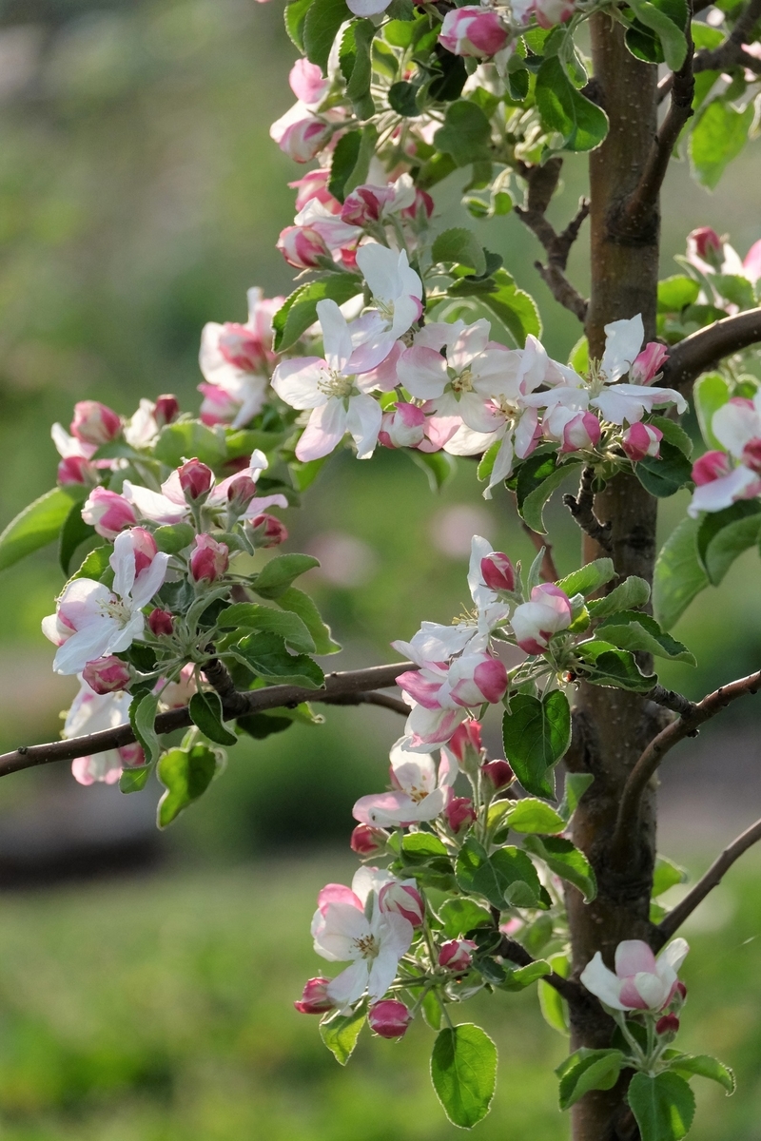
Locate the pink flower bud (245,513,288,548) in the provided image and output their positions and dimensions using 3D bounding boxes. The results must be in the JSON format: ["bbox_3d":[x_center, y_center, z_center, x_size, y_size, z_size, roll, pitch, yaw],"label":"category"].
[{"bbox_3d":[-0.035,-0.012,2.100,0.013,0.011,0.011,17,0,-12],"label":"pink flower bud"}]

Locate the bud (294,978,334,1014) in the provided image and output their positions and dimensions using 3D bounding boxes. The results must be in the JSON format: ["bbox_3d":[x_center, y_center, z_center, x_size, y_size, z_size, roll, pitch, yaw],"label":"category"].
[{"bbox_3d":[-0.022,0.149,2.400,0.015,0.013,0.013,-12,0,-12],"label":"bud"}]

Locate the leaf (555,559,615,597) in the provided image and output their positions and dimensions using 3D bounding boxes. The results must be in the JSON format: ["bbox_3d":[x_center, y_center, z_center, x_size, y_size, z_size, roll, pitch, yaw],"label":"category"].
[{"bbox_3d":[0.063,0.002,2.105,0.023,0.006,0.013,-28,27,-9],"label":"leaf"}]

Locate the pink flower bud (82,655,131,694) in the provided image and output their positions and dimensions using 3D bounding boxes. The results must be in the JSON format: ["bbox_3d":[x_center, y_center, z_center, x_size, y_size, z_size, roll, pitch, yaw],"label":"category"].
[{"bbox_3d":[-0.087,0.033,2.190,0.016,0.013,0.013,0,0,-27],"label":"pink flower bud"}]

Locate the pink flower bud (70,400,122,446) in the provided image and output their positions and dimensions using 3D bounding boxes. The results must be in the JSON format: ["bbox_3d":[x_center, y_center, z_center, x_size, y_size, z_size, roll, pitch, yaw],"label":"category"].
[{"bbox_3d":[-0.093,-0.048,2.240,0.016,0.013,0.013,28,0,-12],"label":"pink flower bud"}]

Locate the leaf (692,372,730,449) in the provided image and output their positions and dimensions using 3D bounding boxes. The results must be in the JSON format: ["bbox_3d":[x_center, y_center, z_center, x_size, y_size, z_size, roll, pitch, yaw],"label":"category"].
[{"bbox_3d":[0.109,-0.051,2.240,0.014,0.027,0.008,1,7,9],"label":"leaf"}]

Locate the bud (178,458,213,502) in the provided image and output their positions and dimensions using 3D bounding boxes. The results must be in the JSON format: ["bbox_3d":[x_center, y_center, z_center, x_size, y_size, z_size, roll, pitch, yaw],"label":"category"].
[{"bbox_3d":[-0.059,-0.029,2.190,0.011,0.014,0.011,0,12,0],"label":"bud"}]

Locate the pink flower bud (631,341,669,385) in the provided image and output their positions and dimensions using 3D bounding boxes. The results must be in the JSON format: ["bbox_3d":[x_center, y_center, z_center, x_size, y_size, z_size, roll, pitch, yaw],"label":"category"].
[{"bbox_3d":[0.092,-0.071,2.340,0.011,0.015,0.011,25,0,0],"label":"pink flower bud"}]

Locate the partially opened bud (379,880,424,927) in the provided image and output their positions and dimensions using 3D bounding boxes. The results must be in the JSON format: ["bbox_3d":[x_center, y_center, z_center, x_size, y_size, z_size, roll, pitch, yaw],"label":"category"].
[{"bbox_3d":[0.007,0.106,2.180,0.013,0.015,0.013,-32,18,0],"label":"partially opened bud"}]

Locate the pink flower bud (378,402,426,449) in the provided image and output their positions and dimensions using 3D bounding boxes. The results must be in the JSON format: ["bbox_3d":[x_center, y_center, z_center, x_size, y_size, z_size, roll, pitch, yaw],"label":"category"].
[{"bbox_3d":[0.007,-0.046,2.190,0.015,0.013,0.013,-27,0,-24],"label":"pink flower bud"}]

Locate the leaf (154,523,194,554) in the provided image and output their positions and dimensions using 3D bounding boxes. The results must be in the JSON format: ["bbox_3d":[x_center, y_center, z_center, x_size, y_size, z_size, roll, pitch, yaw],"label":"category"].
[{"bbox_3d":[-0.067,-0.010,2.200,0.013,0.010,0.012,1,5,0],"label":"leaf"}]

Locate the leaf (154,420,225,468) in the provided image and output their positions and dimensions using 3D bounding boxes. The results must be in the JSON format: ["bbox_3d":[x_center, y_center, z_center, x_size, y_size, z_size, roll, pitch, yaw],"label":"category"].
[{"bbox_3d":[-0.060,-0.040,2.150,0.026,0.016,0.005,3,-37,-6],"label":"leaf"}]

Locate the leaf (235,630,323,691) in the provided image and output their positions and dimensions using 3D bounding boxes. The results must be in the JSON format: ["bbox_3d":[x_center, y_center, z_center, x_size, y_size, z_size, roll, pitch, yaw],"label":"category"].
[{"bbox_3d":[-0.035,0.032,2.410,0.035,0.011,0.022,20,42,14],"label":"leaf"}]

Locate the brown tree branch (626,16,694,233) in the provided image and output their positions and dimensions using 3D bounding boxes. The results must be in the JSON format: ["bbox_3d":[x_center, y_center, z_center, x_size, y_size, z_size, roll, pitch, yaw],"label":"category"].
[{"bbox_3d":[0.091,-0.145,2.230,0.014,0.070,0.022,13,15,0],"label":"brown tree branch"}]

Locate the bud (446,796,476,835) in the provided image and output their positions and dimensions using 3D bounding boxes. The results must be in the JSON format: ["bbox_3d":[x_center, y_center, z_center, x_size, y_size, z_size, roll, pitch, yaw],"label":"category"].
[{"bbox_3d":[0.026,0.078,2.190,0.011,0.013,0.011,-12,14,0],"label":"bud"}]

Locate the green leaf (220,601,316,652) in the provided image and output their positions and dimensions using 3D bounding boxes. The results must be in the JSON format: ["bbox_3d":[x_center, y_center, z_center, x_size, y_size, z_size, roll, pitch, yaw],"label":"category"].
[{"bbox_3d":[-0.035,0.017,2.080,0.032,0.007,0.016,16,35,6],"label":"green leaf"}]

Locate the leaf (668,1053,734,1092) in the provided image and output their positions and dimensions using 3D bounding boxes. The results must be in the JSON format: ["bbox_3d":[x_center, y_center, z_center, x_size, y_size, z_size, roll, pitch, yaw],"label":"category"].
[{"bbox_3d":[0.111,0.174,2.370,0.024,0.011,0.017,16,15,5],"label":"leaf"}]

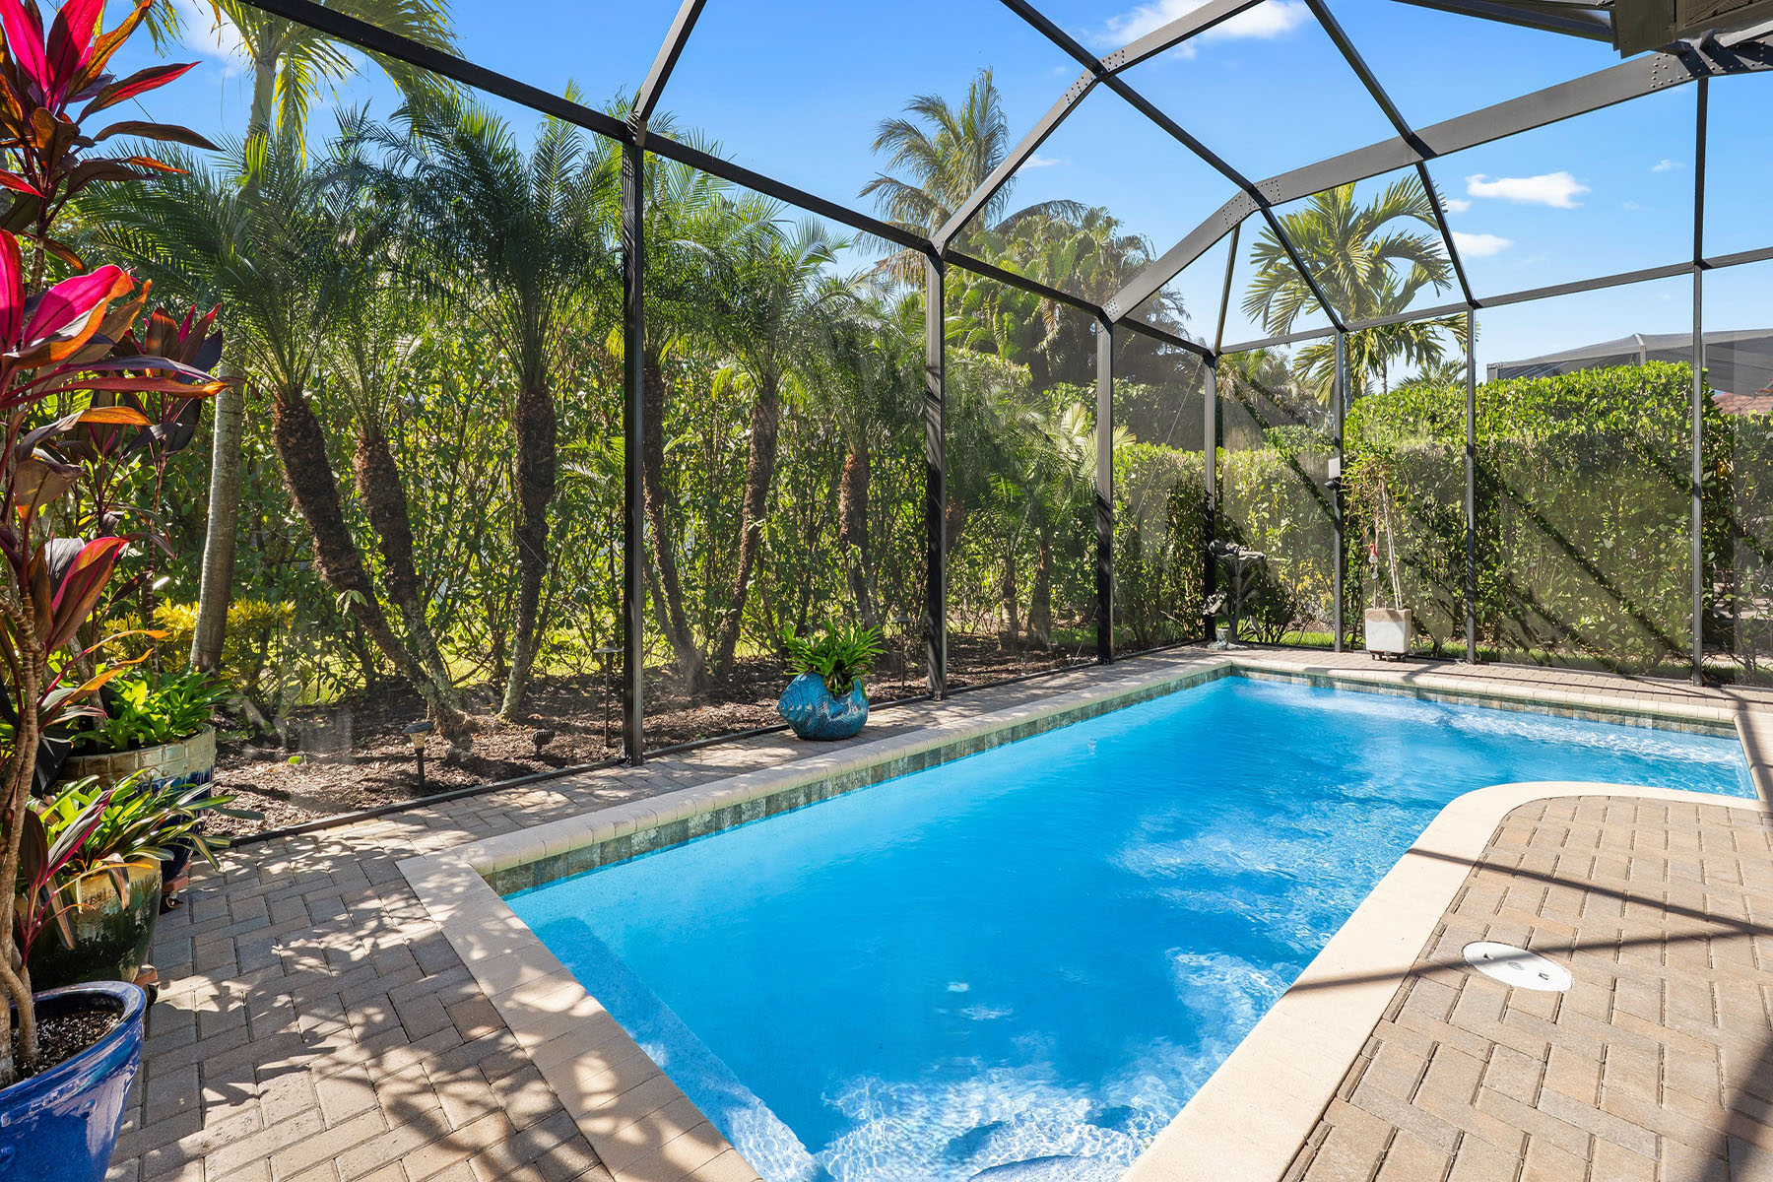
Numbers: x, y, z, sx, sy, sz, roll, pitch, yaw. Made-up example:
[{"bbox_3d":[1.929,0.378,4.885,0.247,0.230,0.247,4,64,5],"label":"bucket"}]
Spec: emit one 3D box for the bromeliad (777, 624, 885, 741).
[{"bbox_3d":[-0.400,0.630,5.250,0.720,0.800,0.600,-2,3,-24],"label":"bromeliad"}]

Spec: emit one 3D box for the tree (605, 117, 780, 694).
[{"bbox_3d":[-1.780,-1.600,6.750,1.600,5.000,1.600,-1,3,-6],"label":"tree"}]

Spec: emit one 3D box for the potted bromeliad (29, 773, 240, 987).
[{"bbox_3d":[-2.370,0.865,2.330,0.490,0.640,0.490,2,4,45],"label":"potted bromeliad"}]

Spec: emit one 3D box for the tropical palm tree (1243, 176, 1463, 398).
[{"bbox_3d":[8.500,-3.500,13.500,3.500,7.800,3.500,0,3,0],"label":"tropical palm tree"}]

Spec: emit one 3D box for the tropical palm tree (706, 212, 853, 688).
[{"bbox_3d":[-1.100,-1.420,7.550,1.550,4.550,1.550,-1,3,-6],"label":"tropical palm tree"}]

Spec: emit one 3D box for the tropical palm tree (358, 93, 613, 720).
[{"bbox_3d":[-3.120,-1.350,5.800,1.800,4.700,1.800,-1,3,-17],"label":"tropical palm tree"}]

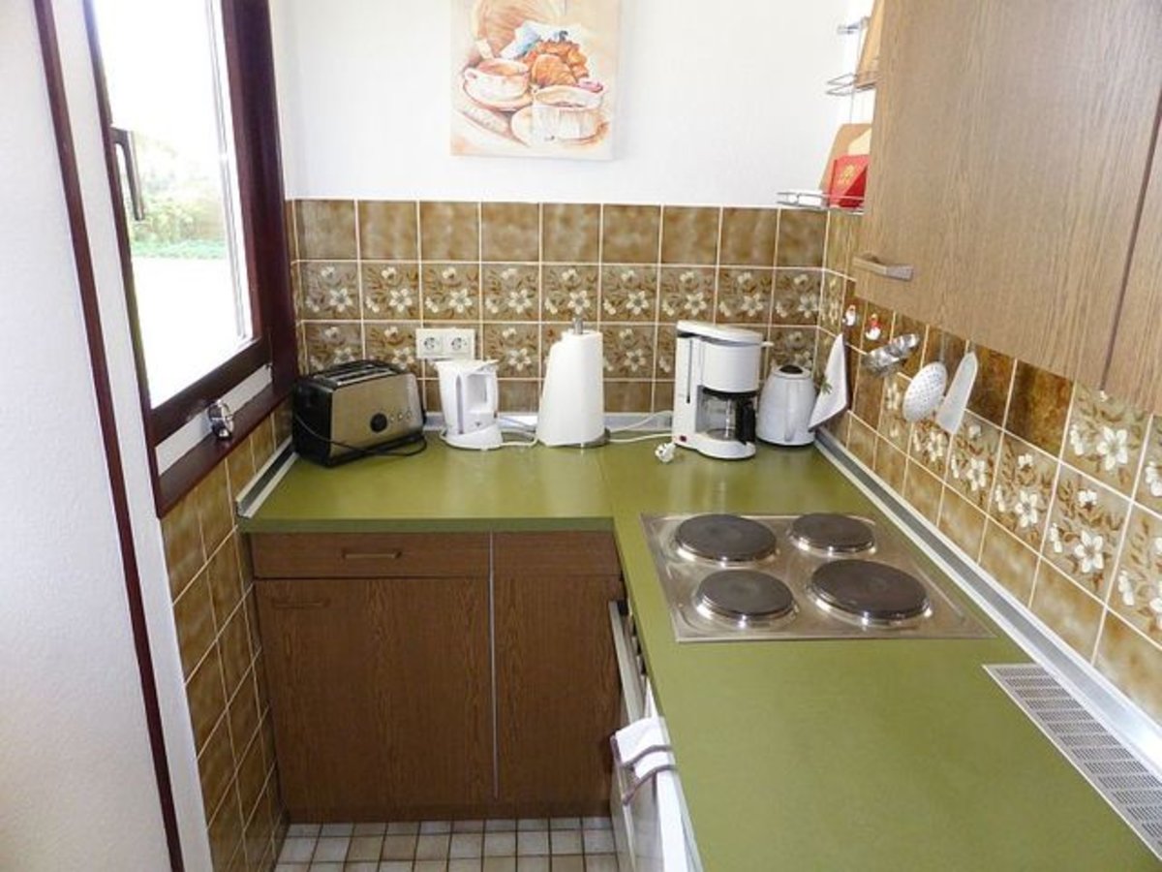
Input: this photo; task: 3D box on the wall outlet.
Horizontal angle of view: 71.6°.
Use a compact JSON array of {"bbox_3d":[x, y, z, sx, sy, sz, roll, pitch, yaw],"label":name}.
[{"bbox_3d":[-0.351,-0.237,2.091,0.152,0.081,0.015,0,18,-4],"label":"wall outlet"}]

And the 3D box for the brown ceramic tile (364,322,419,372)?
[{"bbox_3d":[-0.486,-0.224,2.107,0.149,0.149,0.012,0,18,-3],"label":"brown ceramic tile"}]

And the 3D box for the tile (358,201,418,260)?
[{"bbox_3d":[-0.480,-0.511,2.013,0.149,0.147,0.012,0,18,-3],"label":"tile"}]

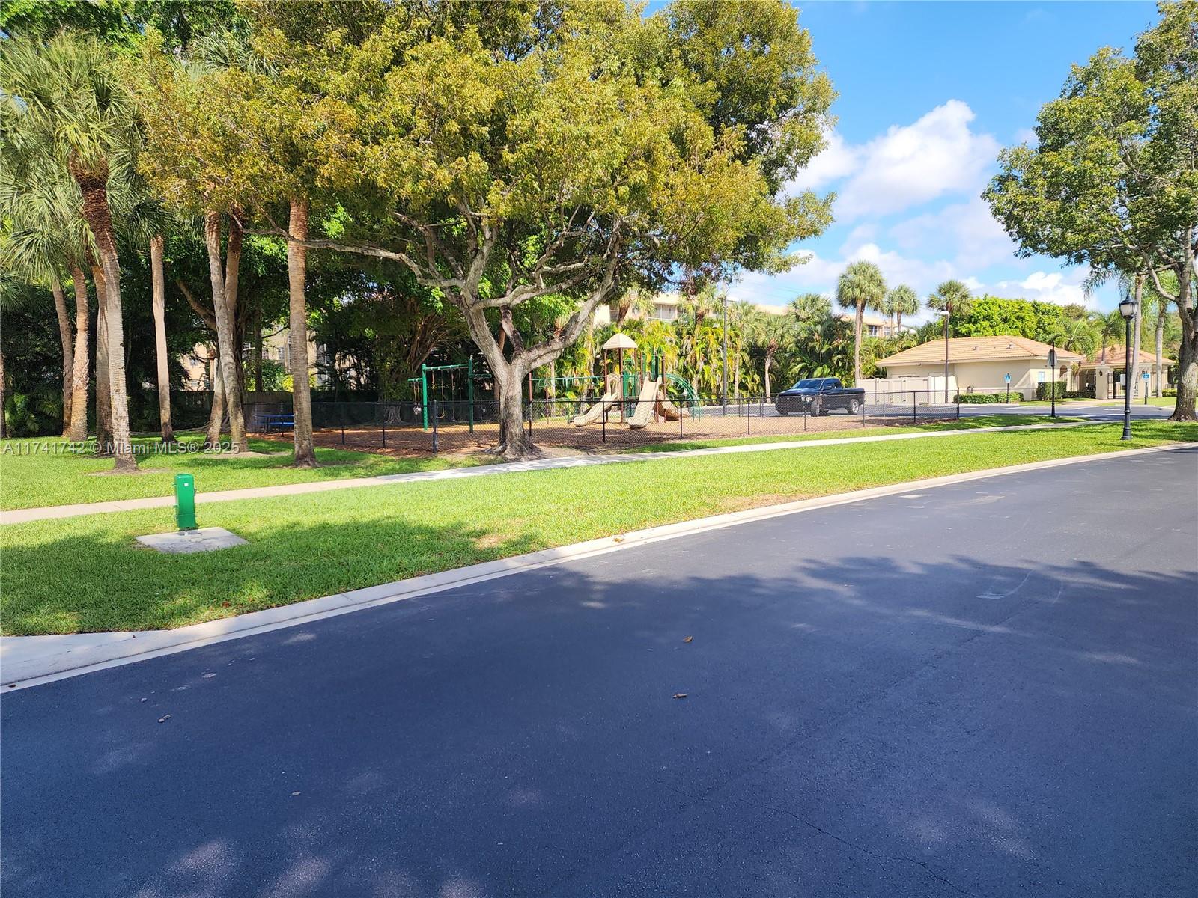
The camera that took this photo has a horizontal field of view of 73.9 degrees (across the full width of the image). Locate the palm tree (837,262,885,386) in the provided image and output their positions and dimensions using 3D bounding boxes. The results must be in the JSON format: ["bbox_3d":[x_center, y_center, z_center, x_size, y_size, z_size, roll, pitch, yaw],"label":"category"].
[{"bbox_3d":[19.975,-9.073,61.000,3.900,10.600,3.900,-1,4,0],"label":"palm tree"}]

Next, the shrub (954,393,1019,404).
[{"bbox_3d":[24.397,-3.145,50.000,3.900,0.680,0.950,2,5,45],"label":"shrub"}]

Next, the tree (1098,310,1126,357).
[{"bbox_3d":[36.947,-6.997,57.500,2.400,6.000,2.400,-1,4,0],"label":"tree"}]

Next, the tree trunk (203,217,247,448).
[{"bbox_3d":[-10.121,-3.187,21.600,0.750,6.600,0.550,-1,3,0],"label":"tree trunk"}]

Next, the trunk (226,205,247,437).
[{"bbox_3d":[-11.146,-3.859,24.400,0.650,6.800,0.550,-1,4,0],"label":"trunk"}]

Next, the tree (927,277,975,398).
[{"bbox_3d":[28.660,-8.865,65.000,3.700,9.600,3.700,-1,3,0],"label":"tree"}]

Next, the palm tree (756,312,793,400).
[{"bbox_3d":[13.596,-7.108,62.000,3.100,7.000,3.100,-1,4,0],"label":"palm tree"}]

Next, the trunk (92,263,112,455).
[{"bbox_3d":[-13.998,-2.515,22.400,0.500,5.400,0.500,-1,4,0],"label":"trunk"}]

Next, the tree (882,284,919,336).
[{"bbox_3d":[27.302,-9.651,72.000,3.200,10.300,3.200,-1,3,0],"label":"tree"}]

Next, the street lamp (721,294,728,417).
[{"bbox_3d":[6.927,-5.279,43.800,0.350,6.800,0.350,-1,4,0],"label":"street lamp"}]

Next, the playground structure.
[{"bbox_3d":[1.541,-3.139,35.058,5.800,4.100,4.600,-1,4,0],"label":"playground structure"}]

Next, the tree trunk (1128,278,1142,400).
[{"bbox_3d":[38.032,-7.872,56.500,0.650,8.600,0.600,-1,4,0],"label":"tree trunk"}]

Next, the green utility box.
[{"bbox_3d":[-4.880,0.630,9.400,0.220,0.670,0.200,-3,4,-36],"label":"green utility box"}]

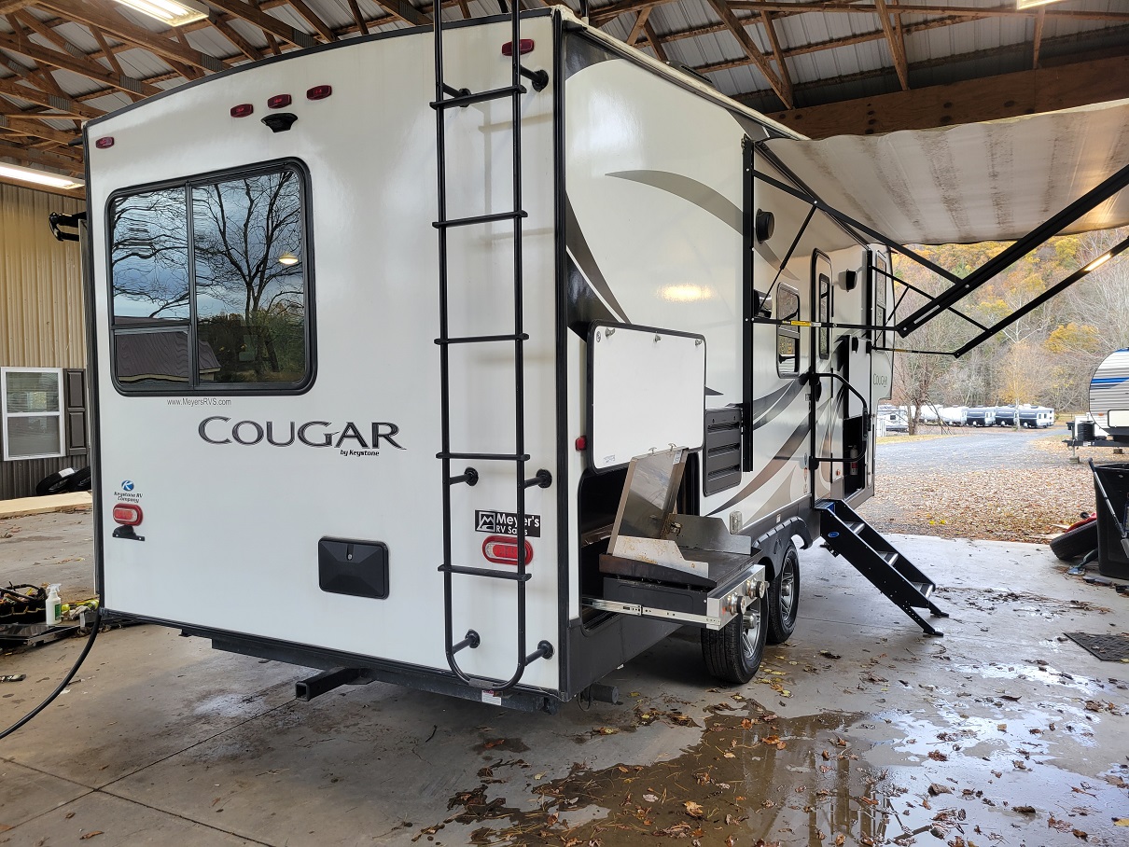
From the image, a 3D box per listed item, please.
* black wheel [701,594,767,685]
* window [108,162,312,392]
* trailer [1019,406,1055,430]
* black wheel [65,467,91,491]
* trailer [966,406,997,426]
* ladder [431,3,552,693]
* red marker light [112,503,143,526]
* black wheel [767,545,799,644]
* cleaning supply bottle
[{"bbox_3d":[1.054,1.216,5.204,0.215,0.700,0.700,0,2,28],"label":"black wheel"},{"bbox_3d":[-1.499,-0.578,3.543,1.255,0.920,0.055,0,2,28],"label":"window"},{"bbox_3d":[66.400,-0.980,119.600,7.000,3.200,2.500,-2,2,-39],"label":"trailer"},{"bbox_3d":[-8.811,0.939,15.658,0.700,0.220,0.700,-30,-14,0],"label":"black wheel"},{"bbox_3d":[61.200,-1.130,123.600,7.000,3.200,2.500,-2,2,-39],"label":"trailer"},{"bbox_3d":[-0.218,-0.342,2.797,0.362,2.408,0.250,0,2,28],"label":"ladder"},{"bbox_3d":[-1.968,0.412,3.814,0.205,0.104,0.035,0,2,28],"label":"red marker light"},{"bbox_3d":[1.476,1.187,5.982,0.215,0.700,0.700,0,2,28],"label":"black wheel"},{"bbox_3d":[-3.640,1.293,6.050,0.110,0.288,0.092,0,2,16],"label":"cleaning supply bottle"}]

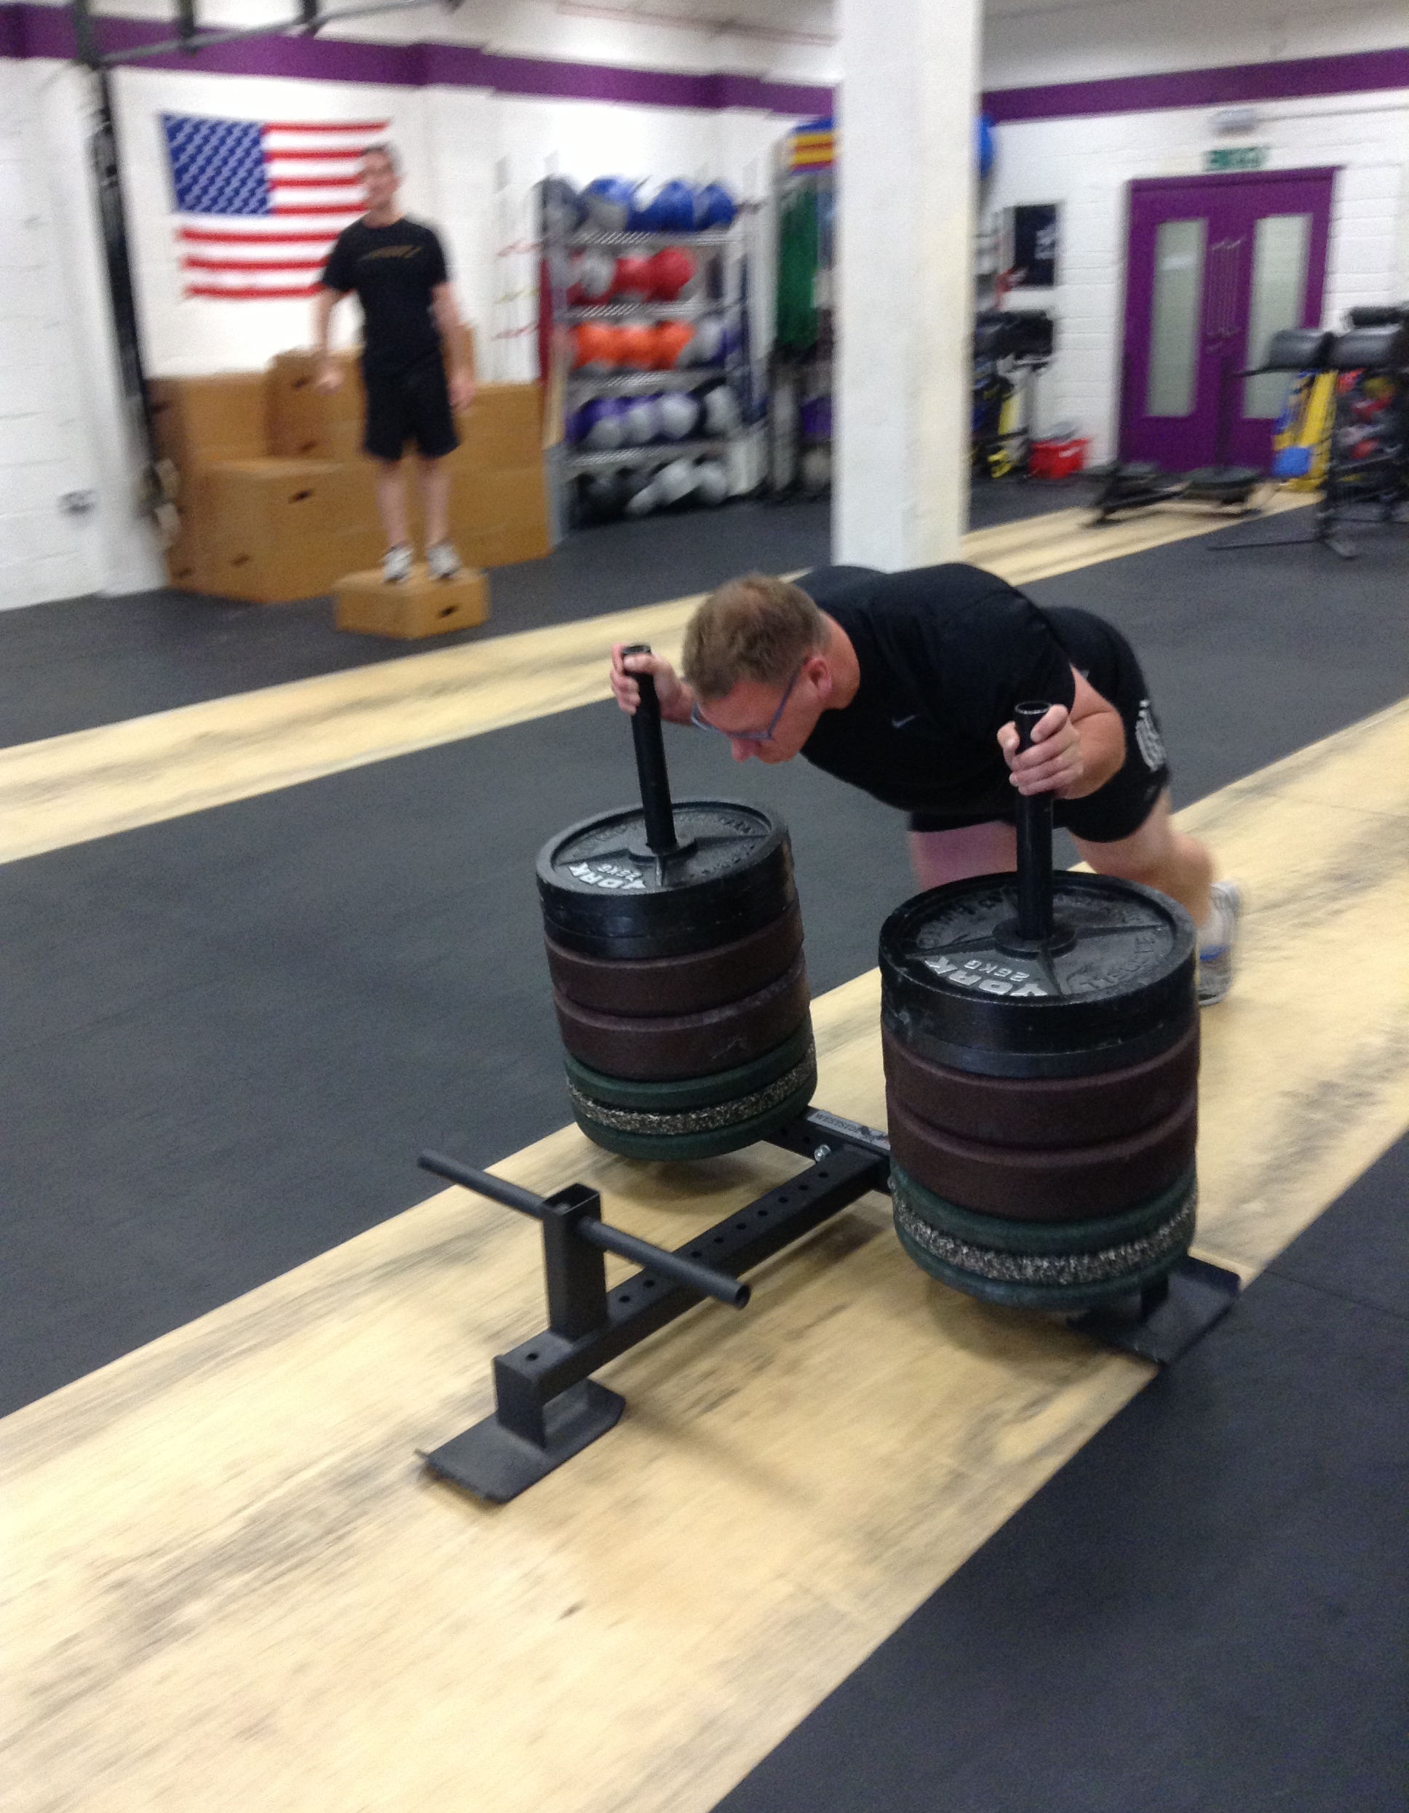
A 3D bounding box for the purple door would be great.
[{"bbox_3d":[3.716,-4.124,12.816,1.590,2.050,0.100,17,27,42],"label":"purple door"}]

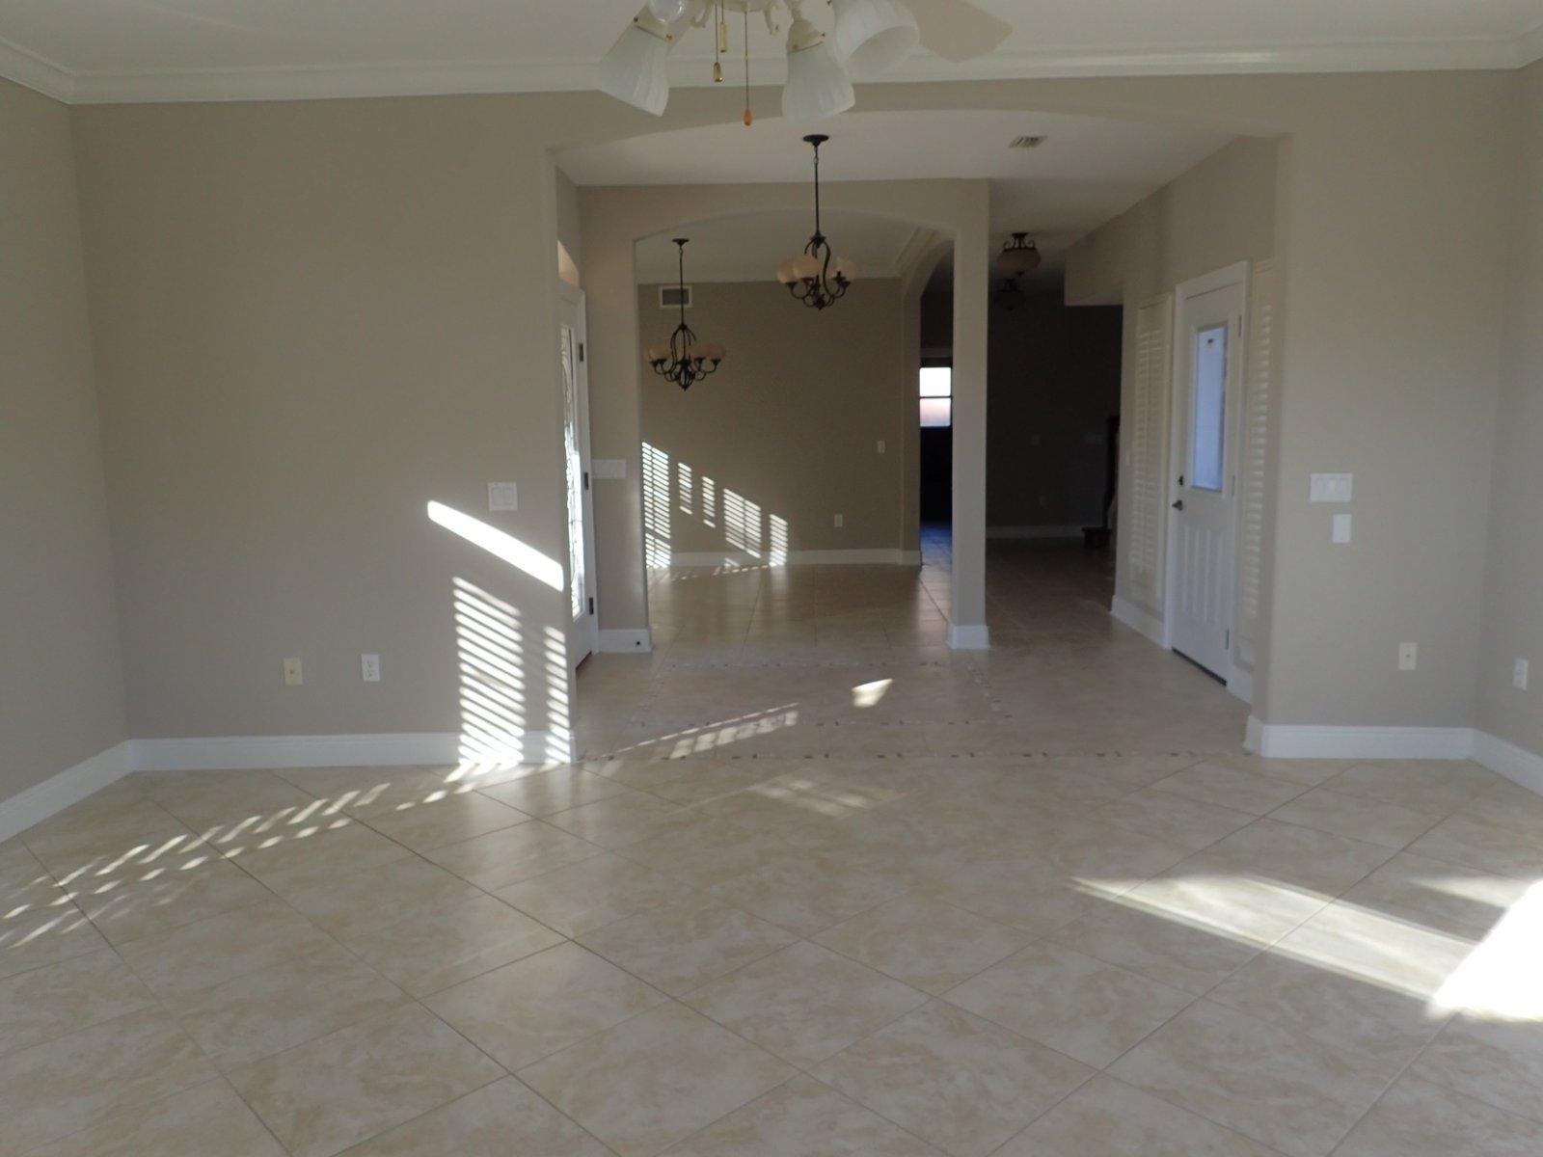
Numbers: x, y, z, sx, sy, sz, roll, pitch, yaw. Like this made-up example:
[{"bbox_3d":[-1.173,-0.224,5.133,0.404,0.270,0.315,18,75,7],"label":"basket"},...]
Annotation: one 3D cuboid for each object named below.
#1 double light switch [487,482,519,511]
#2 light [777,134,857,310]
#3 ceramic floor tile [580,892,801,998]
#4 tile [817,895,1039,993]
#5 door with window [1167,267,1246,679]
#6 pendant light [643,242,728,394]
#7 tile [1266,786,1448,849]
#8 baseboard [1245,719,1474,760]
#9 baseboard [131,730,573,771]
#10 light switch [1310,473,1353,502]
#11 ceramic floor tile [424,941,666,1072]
[{"bbox_3d":[-1.110,-0.336,4.606,0.116,0.115,0.008,-1,7,2],"label":"double light switch"},{"bbox_3d":[0.222,-1.740,5.487,0.382,0.821,0.382,-1,8,2],"label":"light"},{"bbox_3d":[-0.226,0.985,3.028,0.446,0.010,0.446,-8,11,-43],"label":"ceramic floor tile"},{"bbox_3d":[0.411,0.986,3.033,0.452,0.010,0.452,-8,10,-43],"label":"tile"},{"bbox_3d":[2.362,-0.553,6.087,0.060,2.100,1.014,-1,8,2],"label":"door with window"},{"bbox_3d":[-0.662,-1.994,8.470,0.599,1.122,0.599,-1,8,2],"label":"pendant light"},{"bbox_3d":[2.039,0.826,3.899,0.450,0.010,0.450,-9,11,-43],"label":"tile"},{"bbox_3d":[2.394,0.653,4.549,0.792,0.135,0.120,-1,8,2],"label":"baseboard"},{"bbox_3d":[-1.737,0.715,4.625,1.845,0.135,0.018,-1,8,2],"label":"baseboard"},{"bbox_3d":[2.199,-0.356,4.375,0.165,0.115,0.010,-1,8,2],"label":"light switch"},{"bbox_3d":[-0.558,1.039,2.748,0.450,0.010,0.450,-9,11,-43],"label":"ceramic floor tile"}]

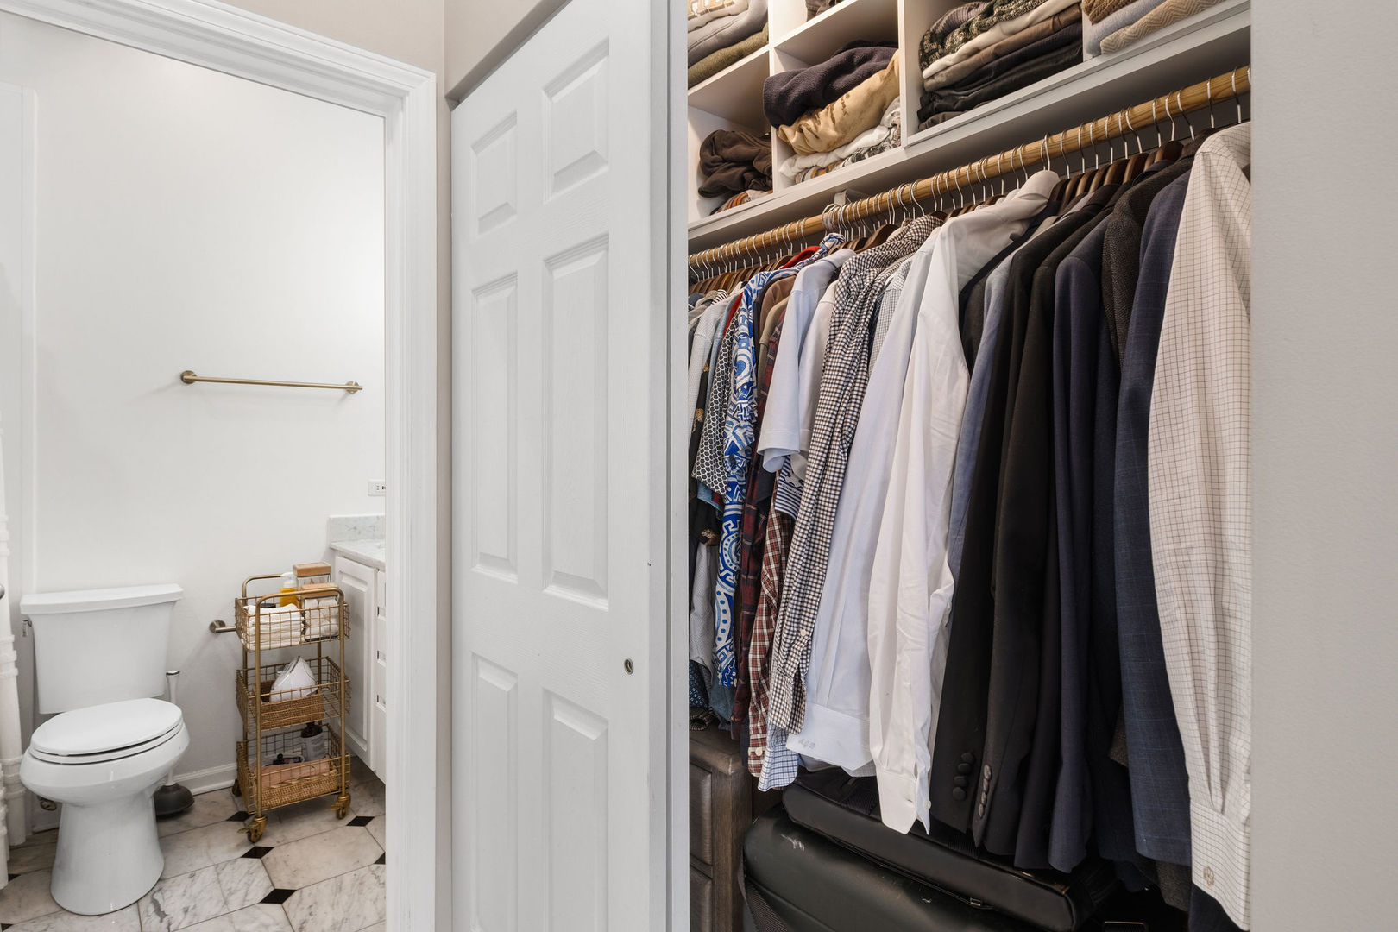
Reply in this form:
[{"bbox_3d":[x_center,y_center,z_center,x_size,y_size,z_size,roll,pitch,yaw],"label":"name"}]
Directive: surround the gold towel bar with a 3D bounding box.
[{"bbox_3d":[-1.678,-0.331,2.782,0.612,0.050,0.070,0,0,-41],"label":"gold towel bar"}]

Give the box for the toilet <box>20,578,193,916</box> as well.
[{"bbox_3d":[-1.843,0.835,2.177,0.420,0.800,0.735,0,0,-41],"label":"toilet"}]

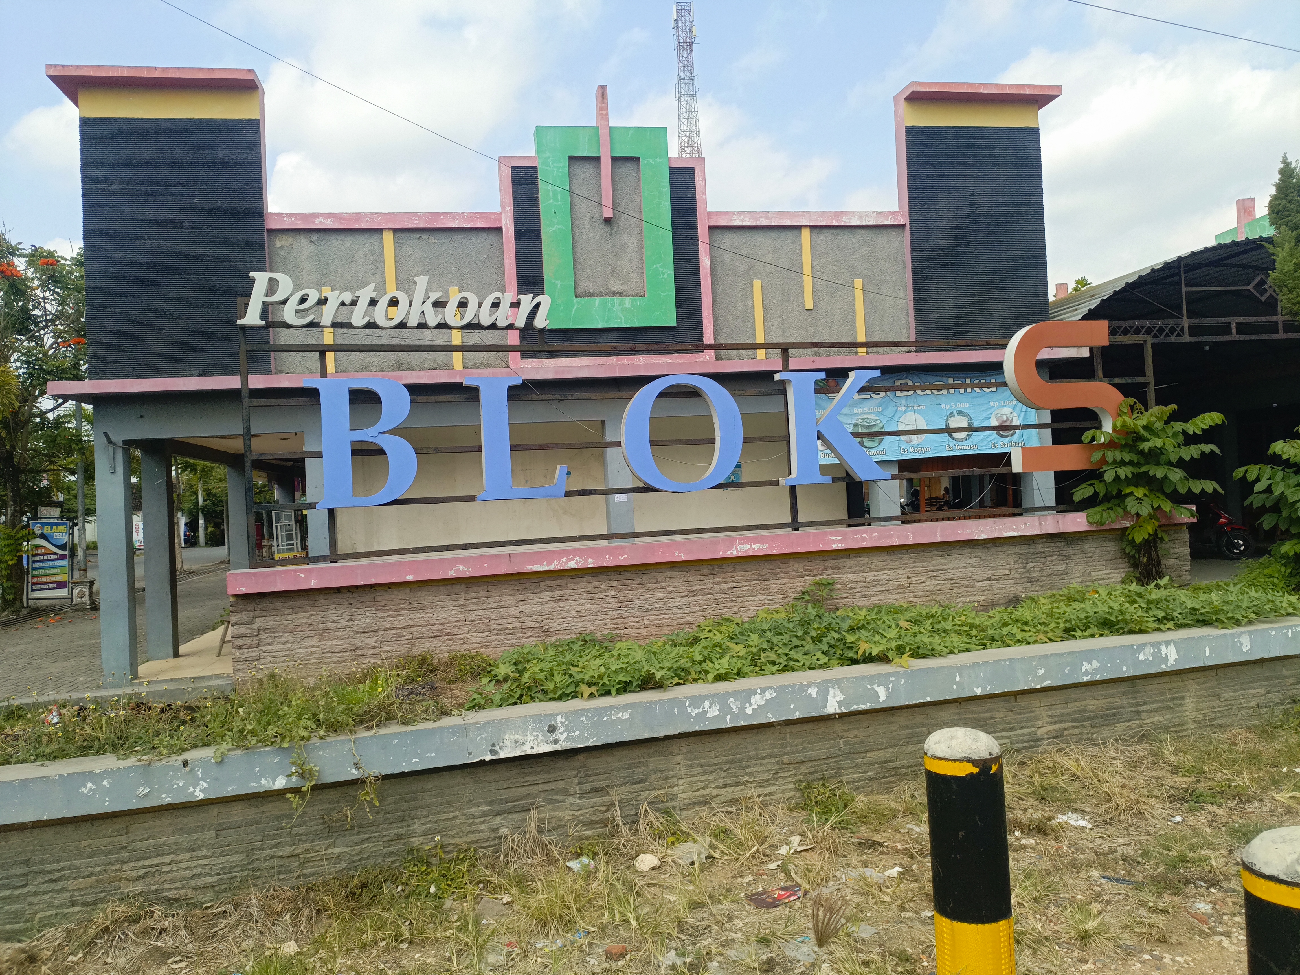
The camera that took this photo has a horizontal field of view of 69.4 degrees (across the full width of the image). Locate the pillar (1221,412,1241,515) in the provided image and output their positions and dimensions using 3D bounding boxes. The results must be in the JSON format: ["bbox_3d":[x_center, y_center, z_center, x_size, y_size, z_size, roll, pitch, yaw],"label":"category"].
[{"bbox_3d":[10.524,-0.054,17.090,0.290,2.624,0.290,-3,-1,-10],"label":"pillar"}]

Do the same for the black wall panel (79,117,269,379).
[{"bbox_3d":[-4.762,-2.371,9.492,1.715,2.664,0.160,-3,-1,-9],"label":"black wall panel"}]

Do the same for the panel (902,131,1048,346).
[{"bbox_3d":[4.122,-3.134,11.913,1.842,2.845,0.180,-3,-1,-10],"label":"panel"}]

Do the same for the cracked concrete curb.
[{"bbox_3d":[0.691,1.044,4.679,6.796,0.168,0.243,-3,-1,-19],"label":"cracked concrete curb"}]

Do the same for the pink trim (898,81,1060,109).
[{"bbox_3d":[3.781,-4.520,10.838,1.784,0.108,0.410,-3,-1,-9],"label":"pink trim"}]

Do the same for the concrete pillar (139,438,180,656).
[{"bbox_3d":[-6.178,0.855,11.855,0.285,2.588,0.275,-3,-1,-10],"label":"concrete pillar"}]

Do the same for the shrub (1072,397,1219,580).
[{"bbox_3d":[5.803,0.093,10.909,1.580,2.200,1.350,-3,-1,-10],"label":"shrub"}]

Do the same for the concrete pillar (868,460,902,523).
[{"bbox_3d":[2.699,0.361,10.666,0.250,2.430,0.260,-3,-1,-9],"label":"concrete pillar"}]

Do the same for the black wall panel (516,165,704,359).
[{"bbox_3d":[-0.452,-2.417,10.124,1.977,2.046,0.160,-3,-1,-9],"label":"black wall panel"}]

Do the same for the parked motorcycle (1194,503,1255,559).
[{"bbox_3d":[9.542,0.762,16.560,1.870,1.060,0.680,-4,-1,25],"label":"parked motorcycle"}]

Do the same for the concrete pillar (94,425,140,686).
[{"bbox_3d":[-5.326,0.741,9.390,0.268,2.430,0.230,-3,-1,-9],"label":"concrete pillar"}]

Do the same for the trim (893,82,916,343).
[{"bbox_3d":[3.235,-3.283,11.816,0.120,3.243,0.300,-3,-1,-10],"label":"trim"}]

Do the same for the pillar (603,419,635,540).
[{"bbox_3d":[-0.334,0.488,11.152,0.285,2.588,0.285,-3,-1,-10],"label":"pillar"}]

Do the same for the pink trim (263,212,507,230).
[{"bbox_3d":[-2.779,-2.800,9.944,2.371,0.178,0.180,-3,-1,-9],"label":"pink trim"}]

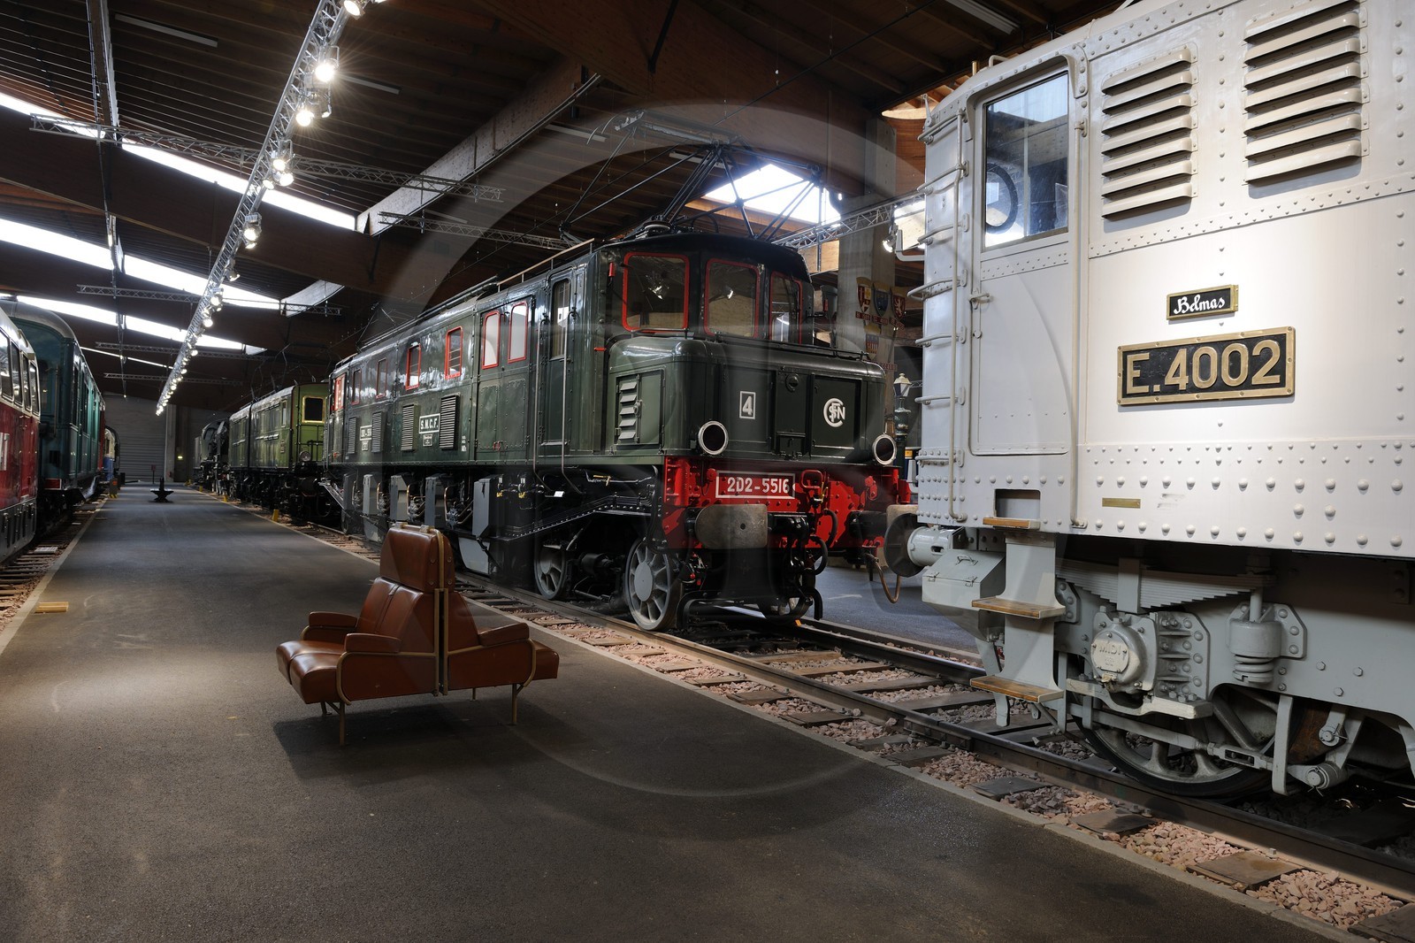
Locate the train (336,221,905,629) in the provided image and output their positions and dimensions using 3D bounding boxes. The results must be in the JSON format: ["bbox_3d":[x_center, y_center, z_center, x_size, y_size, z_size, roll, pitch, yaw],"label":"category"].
[{"bbox_3d":[-3.583,-0.482,15.421,2.950,3.950,17.780,2,-1,-32],"label":"train"}]

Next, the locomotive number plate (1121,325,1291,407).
[{"bbox_3d":[1.900,-0.395,3.656,0.025,0.245,0.703,1,0,-32],"label":"locomotive number plate"}]

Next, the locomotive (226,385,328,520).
[{"bbox_3d":[-14.613,-0.501,33.281,2.950,3.750,20.300,1,0,-31],"label":"locomotive"}]

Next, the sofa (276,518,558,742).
[{"bbox_3d":[-1.837,0.960,5.979,1.540,1.220,0.960,2,-1,-32],"label":"sofa"}]

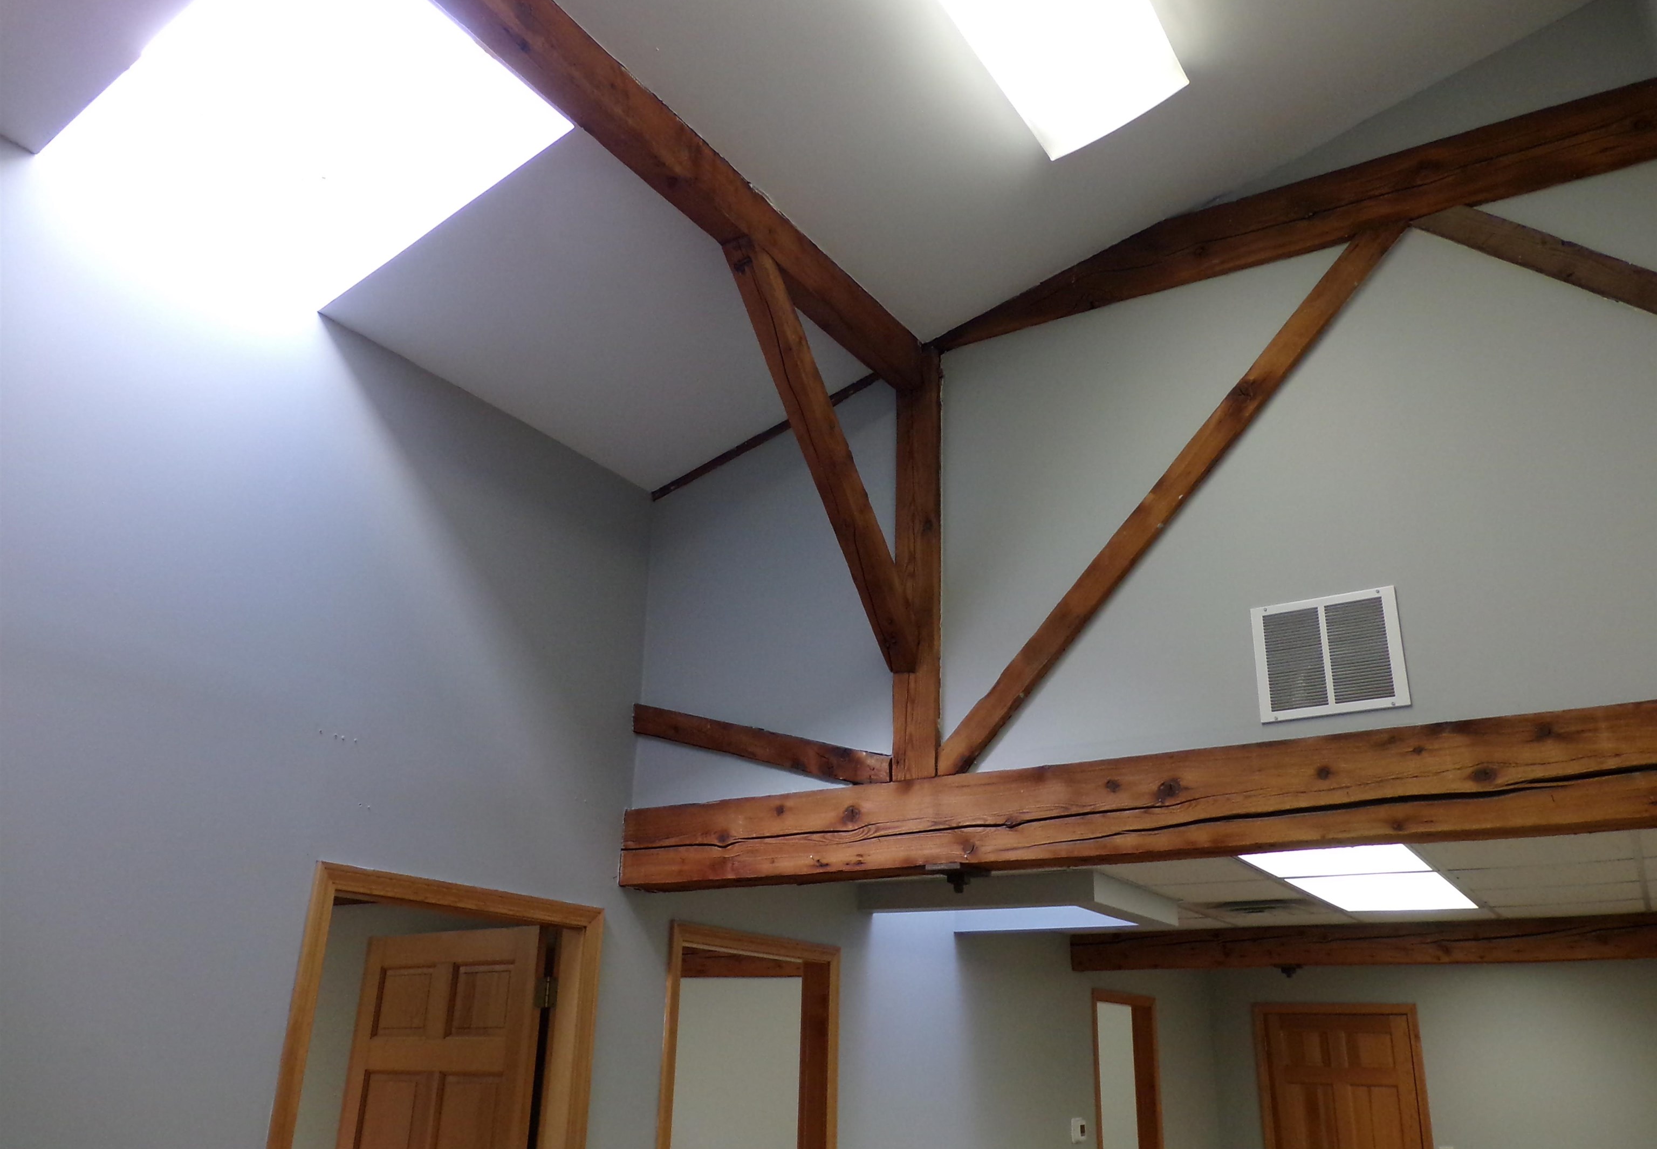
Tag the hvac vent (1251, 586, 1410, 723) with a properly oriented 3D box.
[{"bbox_3d":[1.237,0.201,3.082,0.346,0.302,0.020,-12,-25,31],"label":"hvac vent"}]

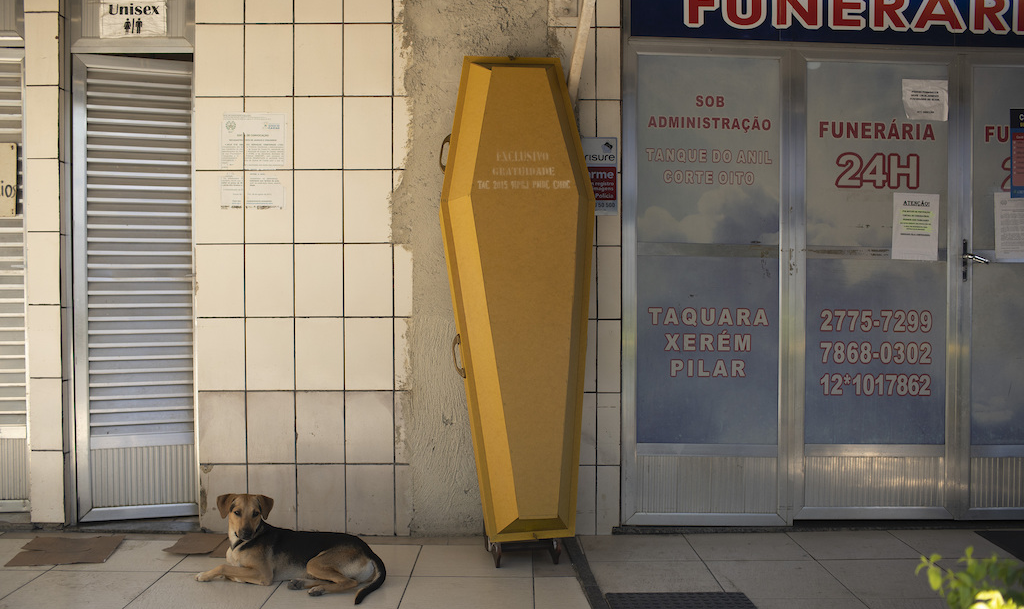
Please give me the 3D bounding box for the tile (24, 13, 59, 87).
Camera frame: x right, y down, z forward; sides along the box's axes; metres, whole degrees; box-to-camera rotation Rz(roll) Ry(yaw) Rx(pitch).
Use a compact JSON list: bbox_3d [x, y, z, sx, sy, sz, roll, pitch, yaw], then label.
[{"bbox_3d":[-2.005,-1.089,4.251,0.143,0.308,0.010,0,1,-1],"label":"tile"}]

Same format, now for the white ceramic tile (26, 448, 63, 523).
[{"bbox_3d":[-1.903,0.748,4.085,0.140,0.300,0.012,0,1,-1],"label":"white ceramic tile"}]

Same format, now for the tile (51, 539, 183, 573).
[{"bbox_3d":[-1.452,0.965,3.820,0.435,0.010,0.435,0,1,0],"label":"tile"}]

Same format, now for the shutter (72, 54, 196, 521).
[{"bbox_3d":[-1.654,-0.065,4.440,0.521,2.043,0.035,0,1,-17],"label":"shutter"}]

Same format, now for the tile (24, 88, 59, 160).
[{"bbox_3d":[-1.908,-0.743,4.053,0.137,0.300,0.012,0,1,-1],"label":"tile"}]

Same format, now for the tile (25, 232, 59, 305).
[{"bbox_3d":[-2.001,-0.154,4.263,0.134,0.309,0.010,0,1,-1],"label":"tile"}]

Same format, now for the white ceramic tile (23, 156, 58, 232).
[{"bbox_3d":[-1.946,-0.454,4.134,0.140,0.306,0.010,0,1,-2],"label":"white ceramic tile"}]

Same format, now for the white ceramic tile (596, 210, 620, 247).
[{"bbox_3d":[0.420,-0.409,4.308,0.102,0.311,0.010,0,1,-1],"label":"white ceramic tile"}]

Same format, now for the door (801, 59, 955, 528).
[{"bbox_3d":[1.549,-0.081,4.230,0.690,2.000,0.050,0,1,-1],"label":"door"}]

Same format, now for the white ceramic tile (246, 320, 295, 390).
[{"bbox_3d":[-1.036,0.215,4.275,0.209,0.312,0.010,0,1,1],"label":"white ceramic tile"}]

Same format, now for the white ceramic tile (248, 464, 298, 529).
[{"bbox_3d":[-1.032,0.842,4.295,0.208,0.302,0.010,0,1,-1],"label":"white ceramic tile"}]

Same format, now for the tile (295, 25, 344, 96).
[{"bbox_3d":[-0.807,-1.021,4.163,0.203,0.303,0.010,0,1,-2],"label":"tile"}]

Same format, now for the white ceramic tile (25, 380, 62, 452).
[{"bbox_3d":[-1.941,0.459,4.151,0.134,0.306,0.010,0,1,-2],"label":"white ceramic tile"}]

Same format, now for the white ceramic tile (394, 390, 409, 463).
[{"bbox_3d":[-0.465,0.520,4.201,0.057,0.306,0.010,0,1,-2],"label":"white ceramic tile"}]

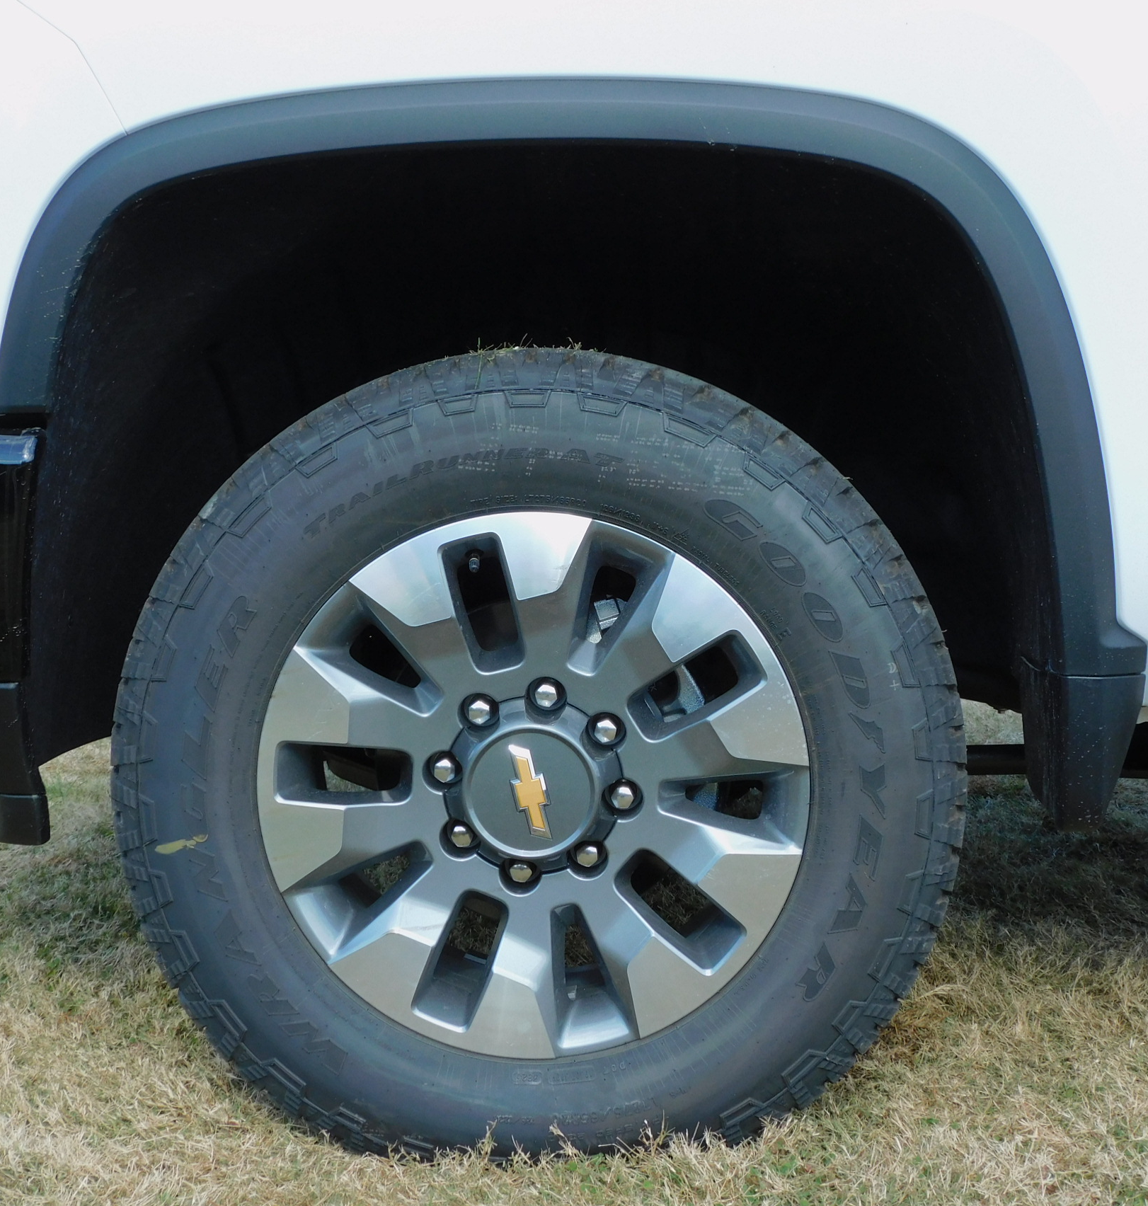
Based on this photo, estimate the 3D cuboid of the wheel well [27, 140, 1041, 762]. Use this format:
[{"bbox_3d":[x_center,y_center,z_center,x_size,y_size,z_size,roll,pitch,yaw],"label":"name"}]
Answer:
[{"bbox_3d":[-0.046,-0.152,1.999,1.021,0.614,0.450,0,5,2],"label":"wheel well"}]

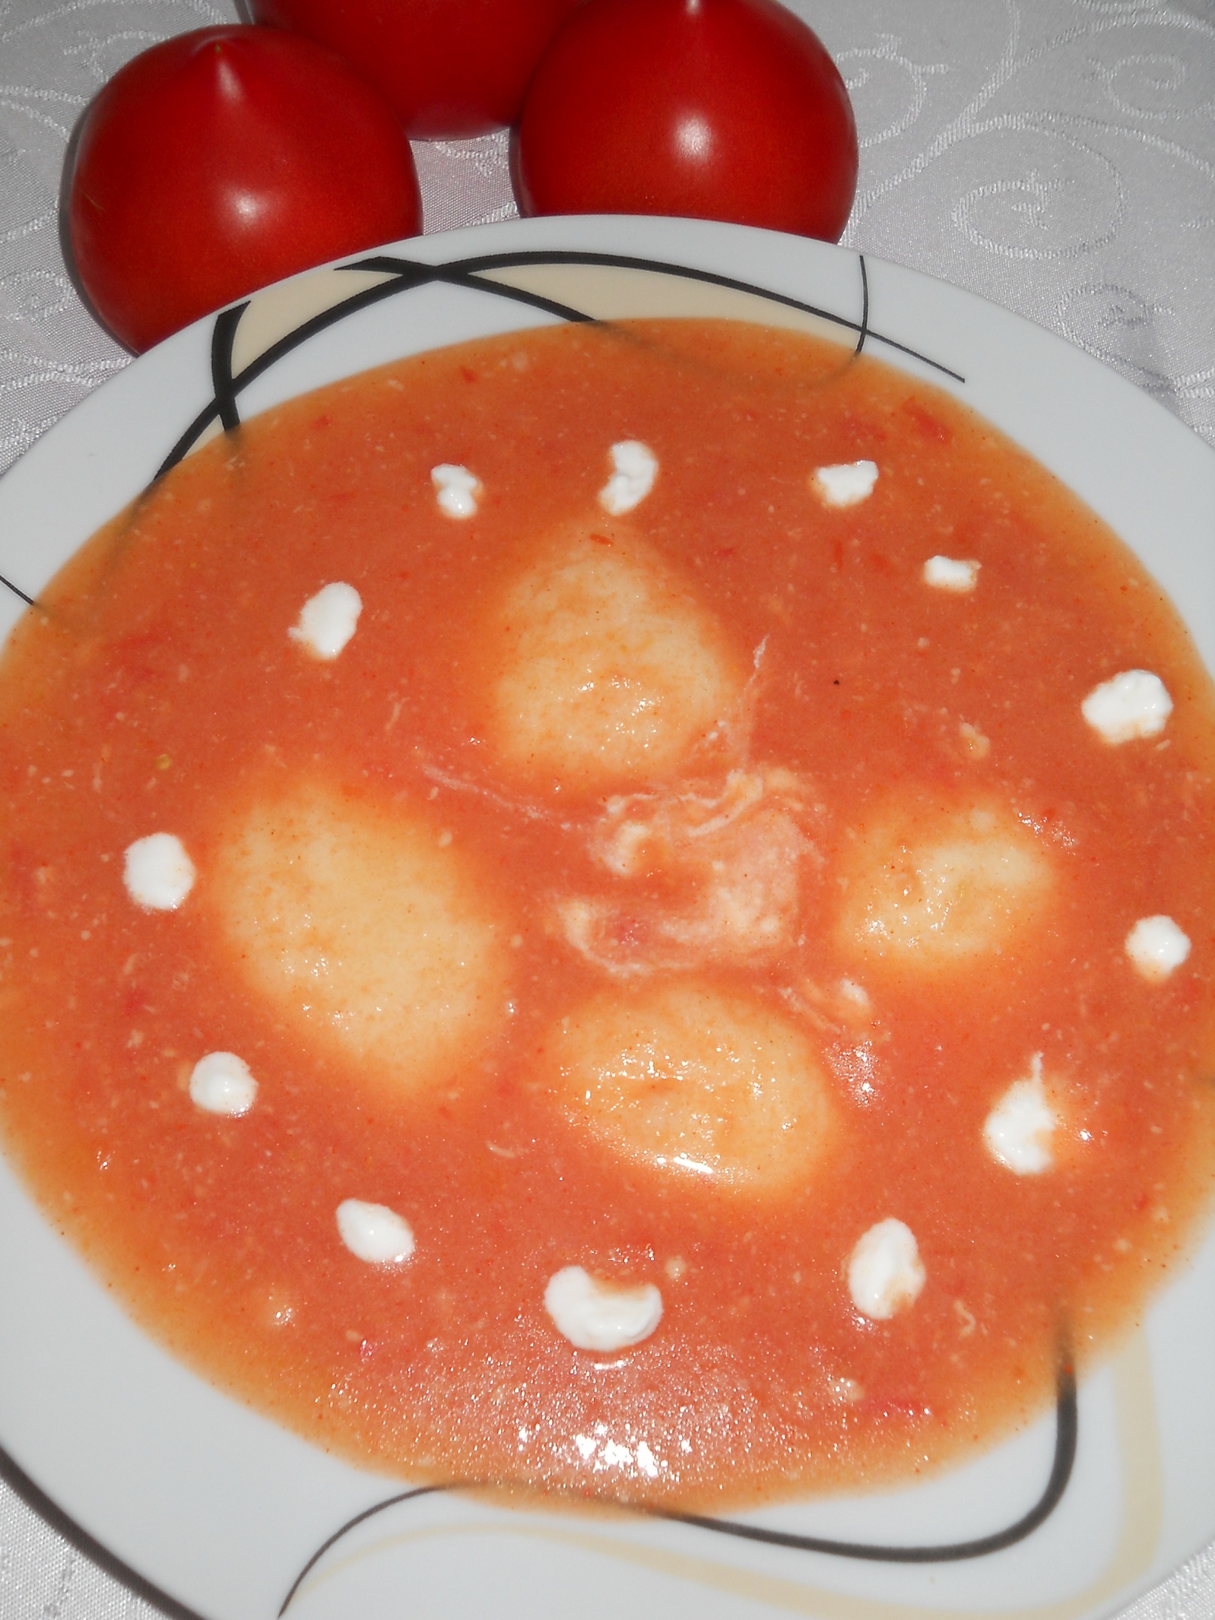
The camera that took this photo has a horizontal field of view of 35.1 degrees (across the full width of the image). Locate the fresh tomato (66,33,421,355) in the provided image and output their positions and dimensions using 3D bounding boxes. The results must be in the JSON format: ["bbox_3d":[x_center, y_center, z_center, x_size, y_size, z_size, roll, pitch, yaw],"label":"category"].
[{"bbox_3d":[-0.061,-0.104,0.326,0.061,0.061,0.061,-9,65,-8],"label":"fresh tomato"}]

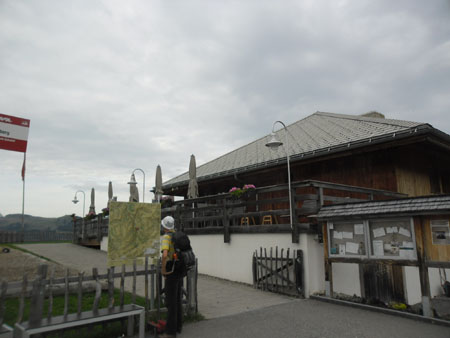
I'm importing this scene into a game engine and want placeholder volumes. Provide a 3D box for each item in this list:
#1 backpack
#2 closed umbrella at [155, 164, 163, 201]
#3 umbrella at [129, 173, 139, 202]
[{"bbox_3d":[-0.623,1.268,5.270,0.300,0.630,0.330,-9,-14,35],"label":"backpack"},{"bbox_3d":[-2.773,1.283,14.755,0.400,2.860,0.400,-1,-11,0],"label":"closed umbrella"},{"bbox_3d":[-4.315,1.665,16.617,0.400,2.860,0.400,-1,-11,0],"label":"umbrella"}]

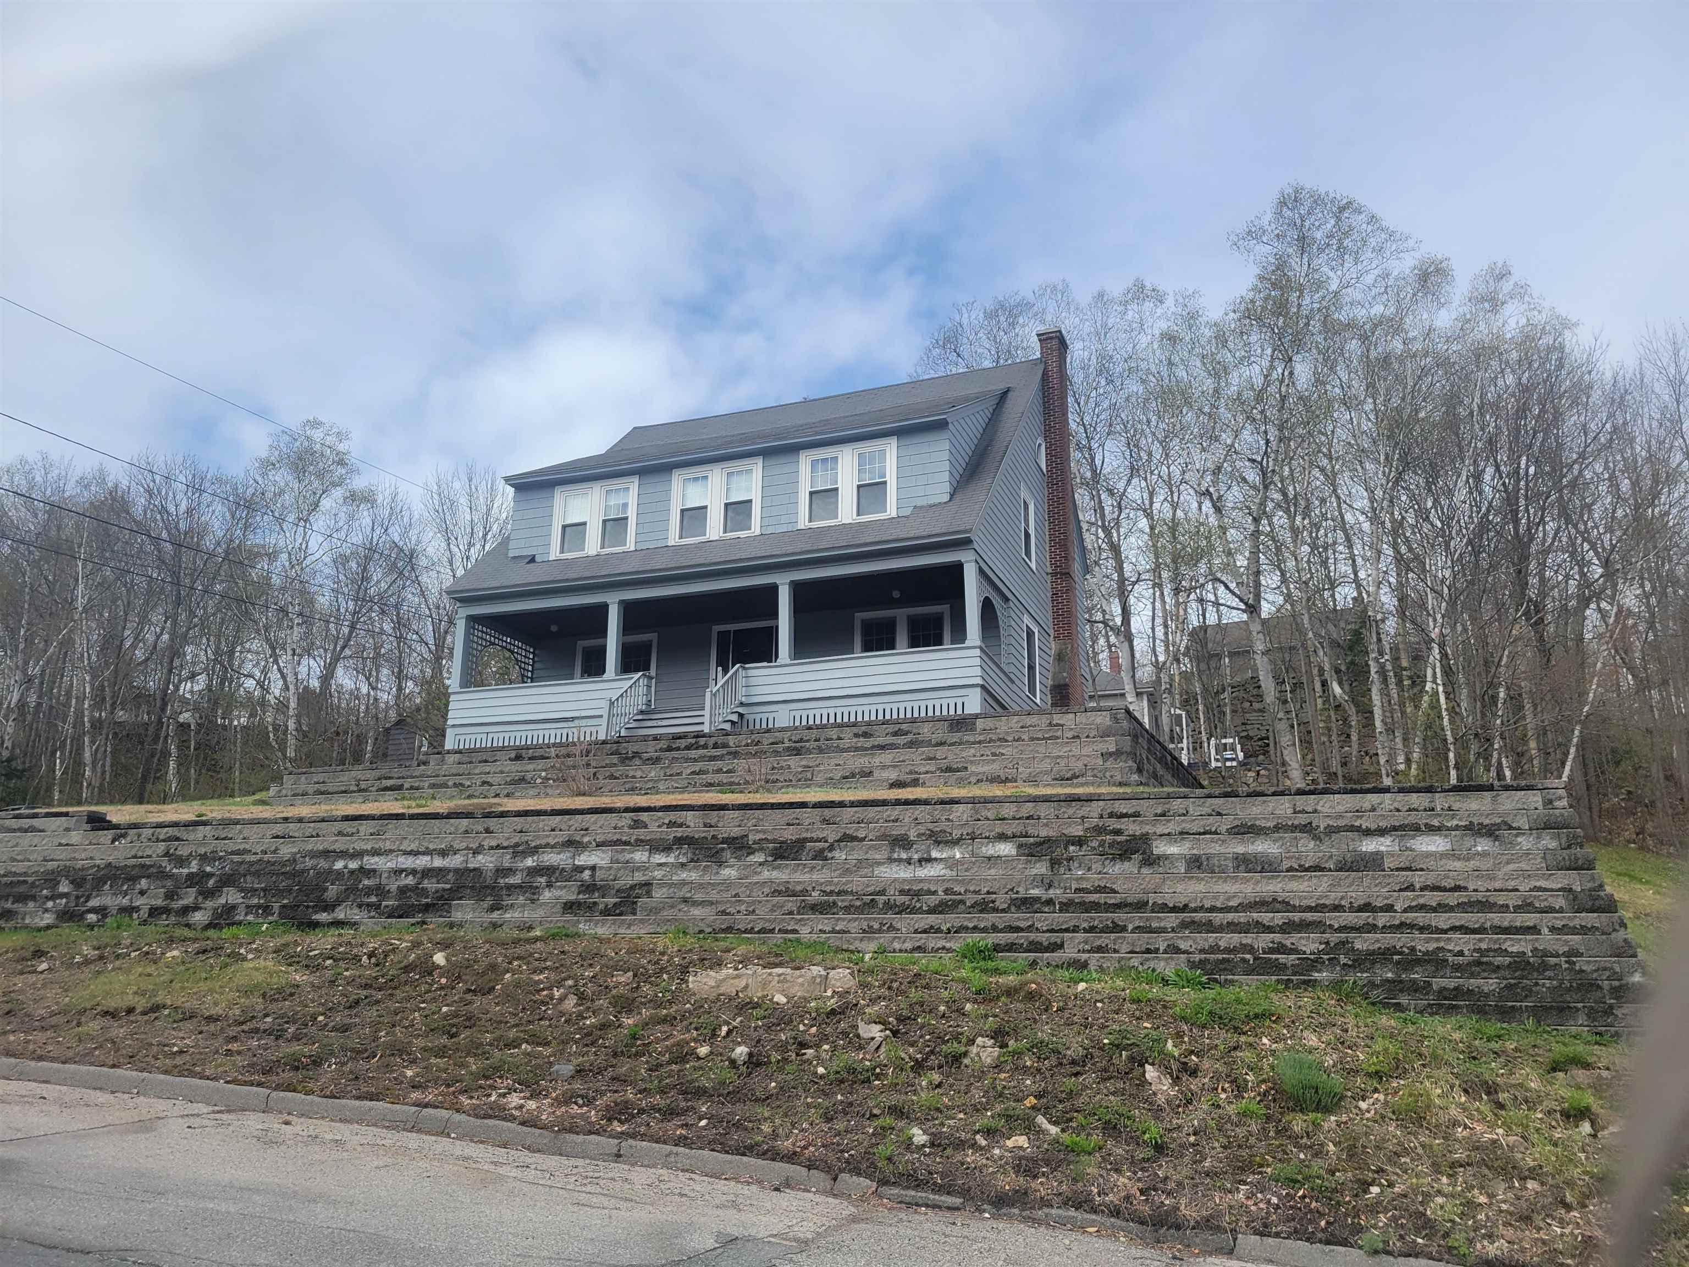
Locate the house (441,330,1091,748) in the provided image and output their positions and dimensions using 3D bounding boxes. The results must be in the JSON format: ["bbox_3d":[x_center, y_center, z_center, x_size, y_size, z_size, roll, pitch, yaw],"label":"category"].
[{"bbox_3d":[-0.743,-1.635,28.022,11.120,10.110,11.130,-5,-16,20],"label":"house"}]

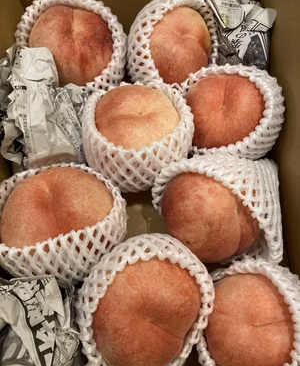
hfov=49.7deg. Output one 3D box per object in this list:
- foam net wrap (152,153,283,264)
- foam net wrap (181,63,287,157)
[{"bbox_3d":[0.060,0.018,0.289,0.099,0.085,0.099,0,102,18],"label":"foam net wrap"},{"bbox_3d":[0.080,-0.064,0.316,0.092,0.078,0.092,0,84,20],"label":"foam net wrap"}]

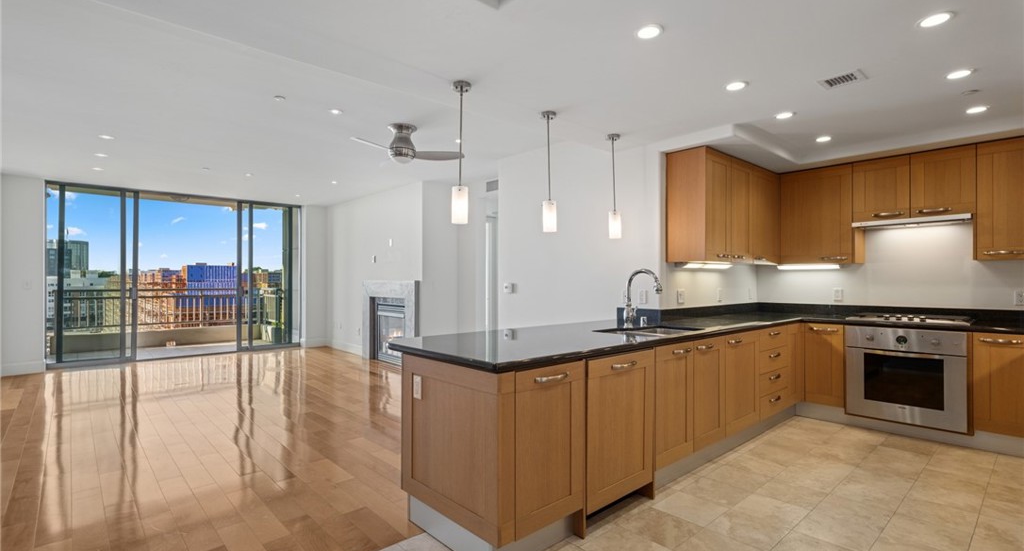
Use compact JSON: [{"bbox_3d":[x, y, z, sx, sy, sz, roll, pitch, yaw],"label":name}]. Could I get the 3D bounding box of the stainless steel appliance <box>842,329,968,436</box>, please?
[{"bbox_3d":[3.336,0.809,4.064,0.580,0.751,0.762,1,-1,-42],"label":"stainless steel appliance"}]

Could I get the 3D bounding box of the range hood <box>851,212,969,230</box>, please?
[{"bbox_3d":[3.454,-0.463,4.181,0.355,0.057,0.778,1,-1,-42],"label":"range hood"}]

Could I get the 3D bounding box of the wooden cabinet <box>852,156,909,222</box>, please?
[{"bbox_3d":[3.342,-0.750,4.331,0.325,0.531,0.406,1,-1,-42],"label":"wooden cabinet"}]

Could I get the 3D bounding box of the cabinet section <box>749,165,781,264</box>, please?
[{"bbox_3d":[2.291,-0.549,4.687,0.726,0.896,0.344,1,-1,-42],"label":"cabinet section"}]

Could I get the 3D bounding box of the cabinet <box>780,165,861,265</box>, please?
[{"bbox_3d":[3.005,-0.557,4.703,0.325,0.906,0.633,1,-1,-42],"label":"cabinet"}]

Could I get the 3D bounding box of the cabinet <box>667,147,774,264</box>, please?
[{"bbox_3d":[1.992,-0.558,4.448,1.561,0.906,0.344,1,-1,-42],"label":"cabinet"}]

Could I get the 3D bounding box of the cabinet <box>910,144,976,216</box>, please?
[{"bbox_3d":[3.612,-0.755,4.031,0.325,0.531,0.402,1,-1,-42],"label":"cabinet"}]

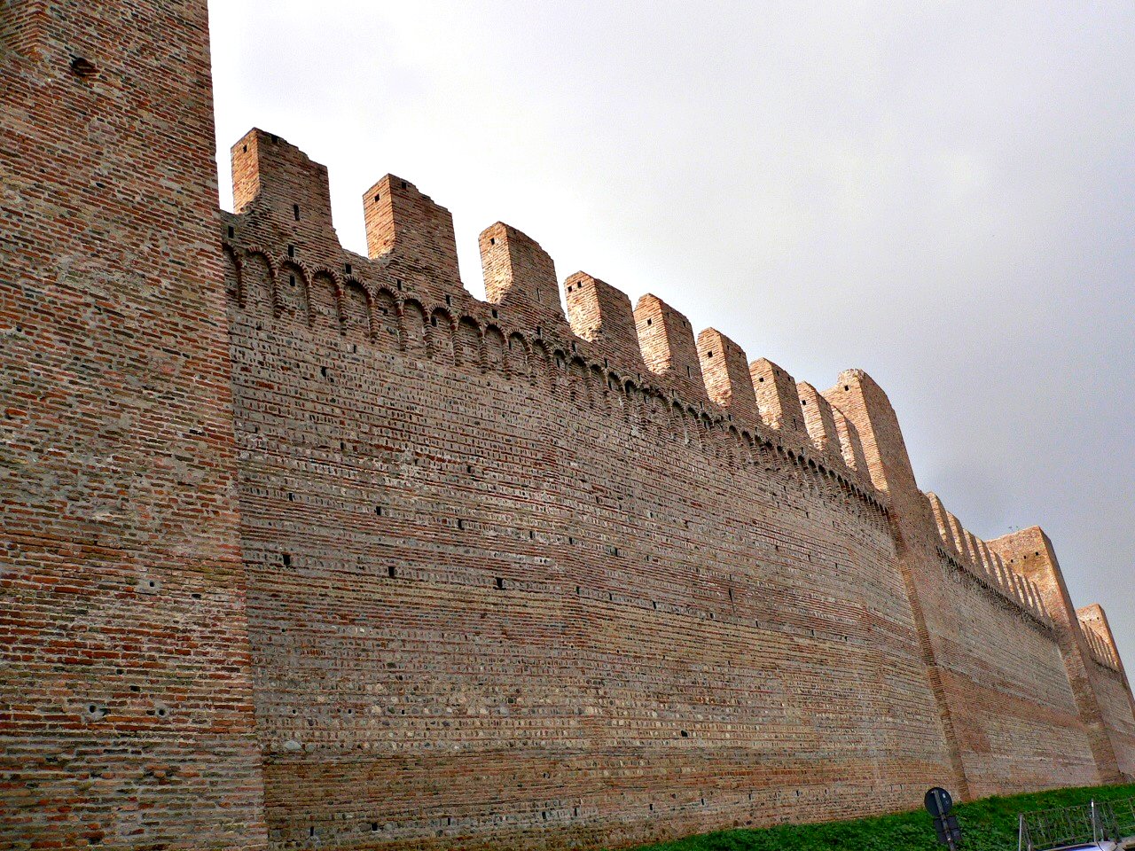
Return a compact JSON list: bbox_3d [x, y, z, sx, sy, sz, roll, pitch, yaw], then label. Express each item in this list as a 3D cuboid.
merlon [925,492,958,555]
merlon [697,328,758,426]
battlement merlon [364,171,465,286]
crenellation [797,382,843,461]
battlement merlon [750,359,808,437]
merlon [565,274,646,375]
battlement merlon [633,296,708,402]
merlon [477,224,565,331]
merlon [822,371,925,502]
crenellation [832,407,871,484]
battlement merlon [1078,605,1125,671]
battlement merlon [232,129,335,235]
[{"bbox_3d":[19.034,5.064,59.354,1.026,2.736,2.070,-19,-24,25],"label":"merlon"},{"bbox_3d":[5.263,-1.515,38.259,1.026,3.096,1.656,-23,-26,33],"label":"merlon"},{"bbox_3d":[-3.769,-4.454,27.911,1.980,2.664,1.044,14,-31,-43],"label":"battlement merlon"},{"bbox_3d":[9.447,0.046,43.615,1.026,2.880,1.836,-20,-25,27],"label":"crenellation"},{"bbox_3d":[7.394,-0.797,40.895,1.026,2.880,1.710,-23,-26,33],"label":"battlement merlon"},{"bbox_3d":[1.008,-2.966,33.008,1.026,2.700,1.800,-23,-26,33],"label":"merlon"},{"bbox_3d":[3.064,-2.368,35.609,1.026,3.060,1.764,-23,-26,33],"label":"battlement merlon"},{"bbox_3d":[-1.245,-3.873,30.372,1.782,2.754,1.026,14,-31,-43],"label":"merlon"},{"bbox_3d":[13.290,1.163,50.875,2.250,5.670,5.346,-20,-25,27],"label":"merlon"},{"bbox_3d":[11.174,0.959,46.224,1.026,2.790,1.548,-20,-25,27],"label":"crenellation"},{"bbox_3d":[54.888,22.182,118.572,2.520,6.120,5.400,-19,-24,26],"label":"battlement merlon"},{"bbox_3d":[-6.308,-5.092,25.453,1.890,2.286,1.044,14,-31,-43],"label":"battlement merlon"}]

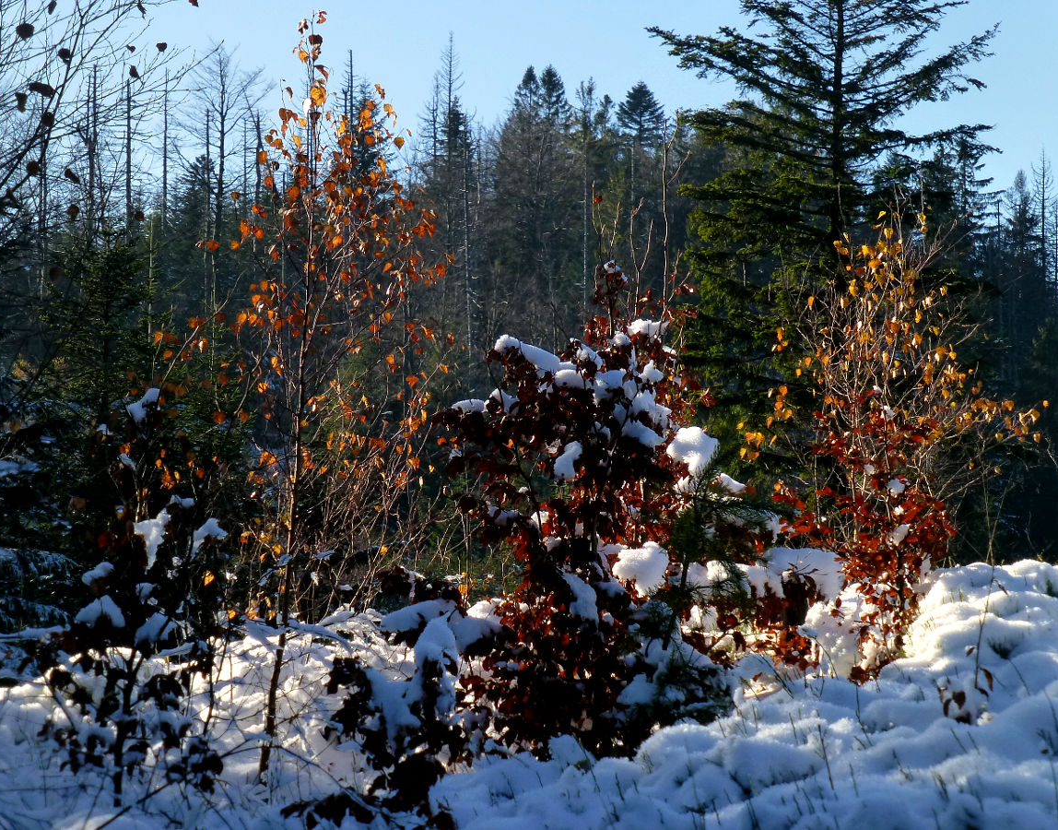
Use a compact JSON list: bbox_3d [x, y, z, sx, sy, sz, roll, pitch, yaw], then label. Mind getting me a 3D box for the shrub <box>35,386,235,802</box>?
[{"bbox_3d":[-1.213,0.552,12.000,0.601,1.270,0.600,0,0,0],"label":"shrub"}]

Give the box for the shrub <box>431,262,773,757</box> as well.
[{"bbox_3d":[0.254,0.327,13.500,1.157,1.694,1.100,0,0,0],"label":"shrub"}]

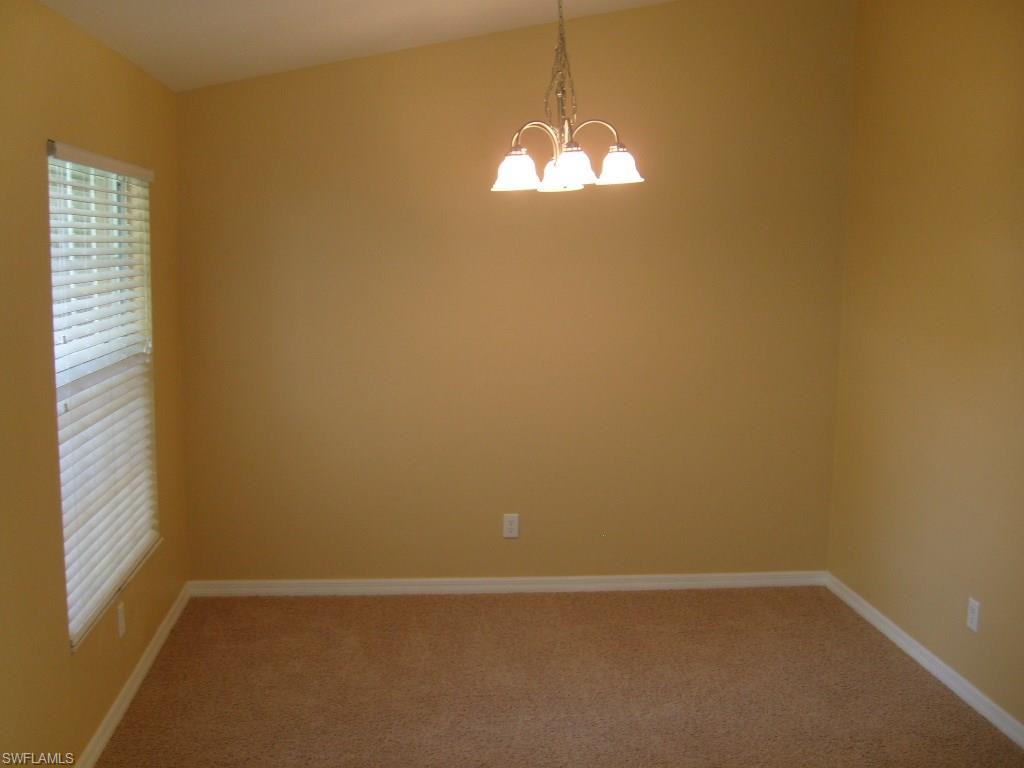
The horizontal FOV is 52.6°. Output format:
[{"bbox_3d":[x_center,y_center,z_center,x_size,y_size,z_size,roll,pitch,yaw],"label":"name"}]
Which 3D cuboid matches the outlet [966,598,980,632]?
[{"bbox_3d":[1.783,0.894,4.006,0.010,0.118,0.073,0,8,-6],"label":"outlet"}]

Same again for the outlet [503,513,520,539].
[{"bbox_3d":[-0.004,0.703,5.134,0.073,0.118,0.010,0,8,-6],"label":"outlet"}]

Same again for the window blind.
[{"bbox_3d":[-1.415,-0.021,3.637,0.077,1.517,1.227,0,8,-6],"label":"window blind"}]

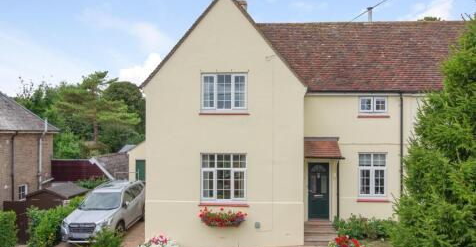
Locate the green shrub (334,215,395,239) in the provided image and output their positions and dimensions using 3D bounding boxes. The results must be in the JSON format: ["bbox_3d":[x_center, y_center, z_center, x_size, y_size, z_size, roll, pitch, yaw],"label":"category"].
[{"bbox_3d":[4.448,3.642,12.500,2.250,0.850,0.900,0,0,0],"label":"green shrub"}]

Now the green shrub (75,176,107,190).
[{"bbox_3d":[-8.000,3.500,19.300,1.800,1.200,1.300,0,0,0],"label":"green shrub"}]

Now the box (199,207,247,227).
[{"bbox_3d":[-0.480,3.000,11.380,1.480,0.580,0.420,0,0,0],"label":"box"}]

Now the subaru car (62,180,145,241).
[{"bbox_3d":[-4.860,3.300,14.100,1.820,1.730,4.630,0,0,5],"label":"subaru car"}]

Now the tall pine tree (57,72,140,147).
[{"bbox_3d":[-13.680,-1.324,35.000,8.200,7.800,7.600,0,0,0],"label":"tall pine tree"}]

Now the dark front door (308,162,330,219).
[{"bbox_3d":[2.946,2.422,12.900,0.820,2.080,0.100,0,0,0],"label":"dark front door"}]

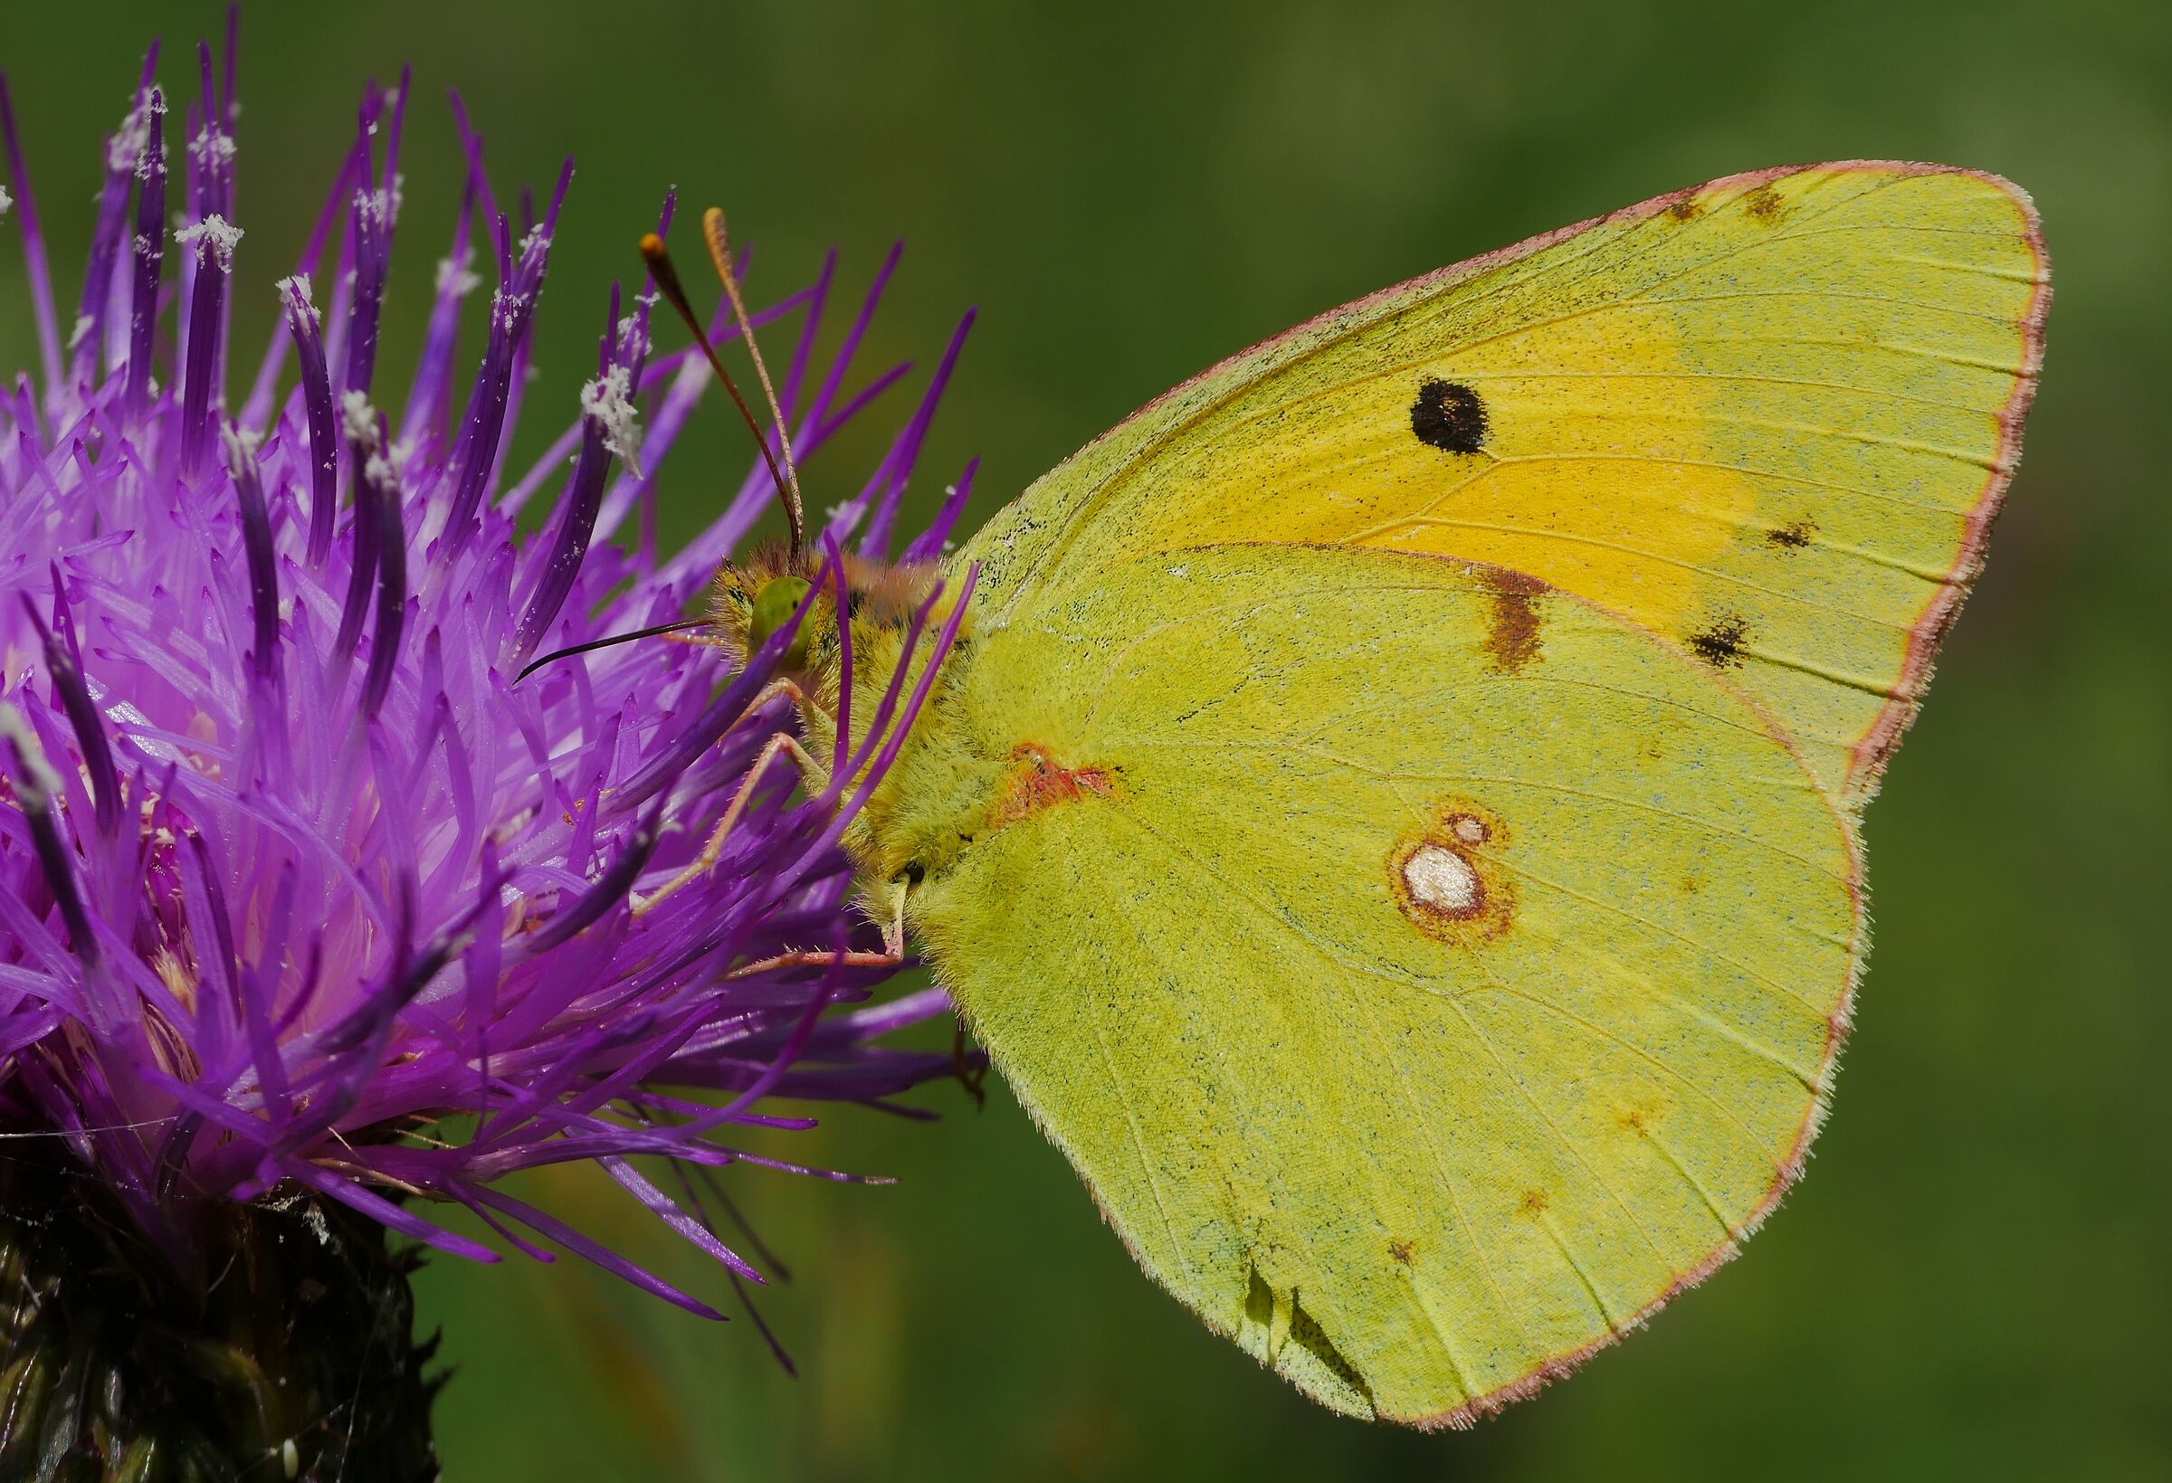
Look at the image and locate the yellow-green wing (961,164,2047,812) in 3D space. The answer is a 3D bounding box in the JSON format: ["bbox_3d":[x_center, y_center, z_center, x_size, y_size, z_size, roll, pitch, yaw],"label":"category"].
[{"bbox_3d":[0.009,-0.006,0.166,0.024,0.014,0.003,0,0,0],"label":"yellow-green wing"}]

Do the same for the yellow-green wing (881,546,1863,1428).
[{"bbox_3d":[0.006,0.005,0.166,0.021,0.019,0.003,0,0,0],"label":"yellow-green wing"}]

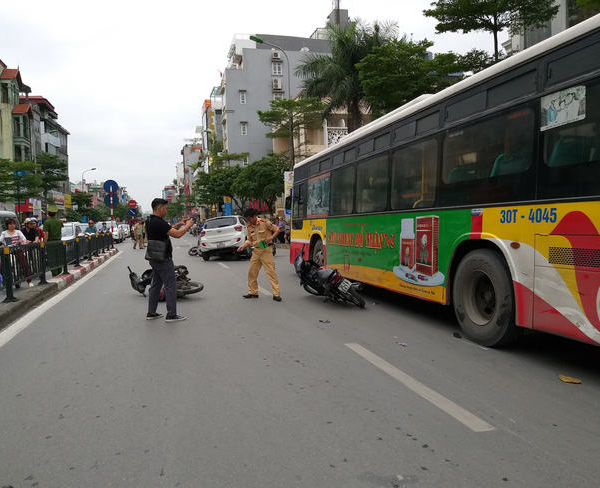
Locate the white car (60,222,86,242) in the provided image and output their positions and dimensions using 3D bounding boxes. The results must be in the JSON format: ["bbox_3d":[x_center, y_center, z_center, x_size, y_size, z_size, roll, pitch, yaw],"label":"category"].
[{"bbox_3d":[-11.950,-0.250,25.000,1.760,1.620,4.300,-2,2,-16],"label":"white car"}]

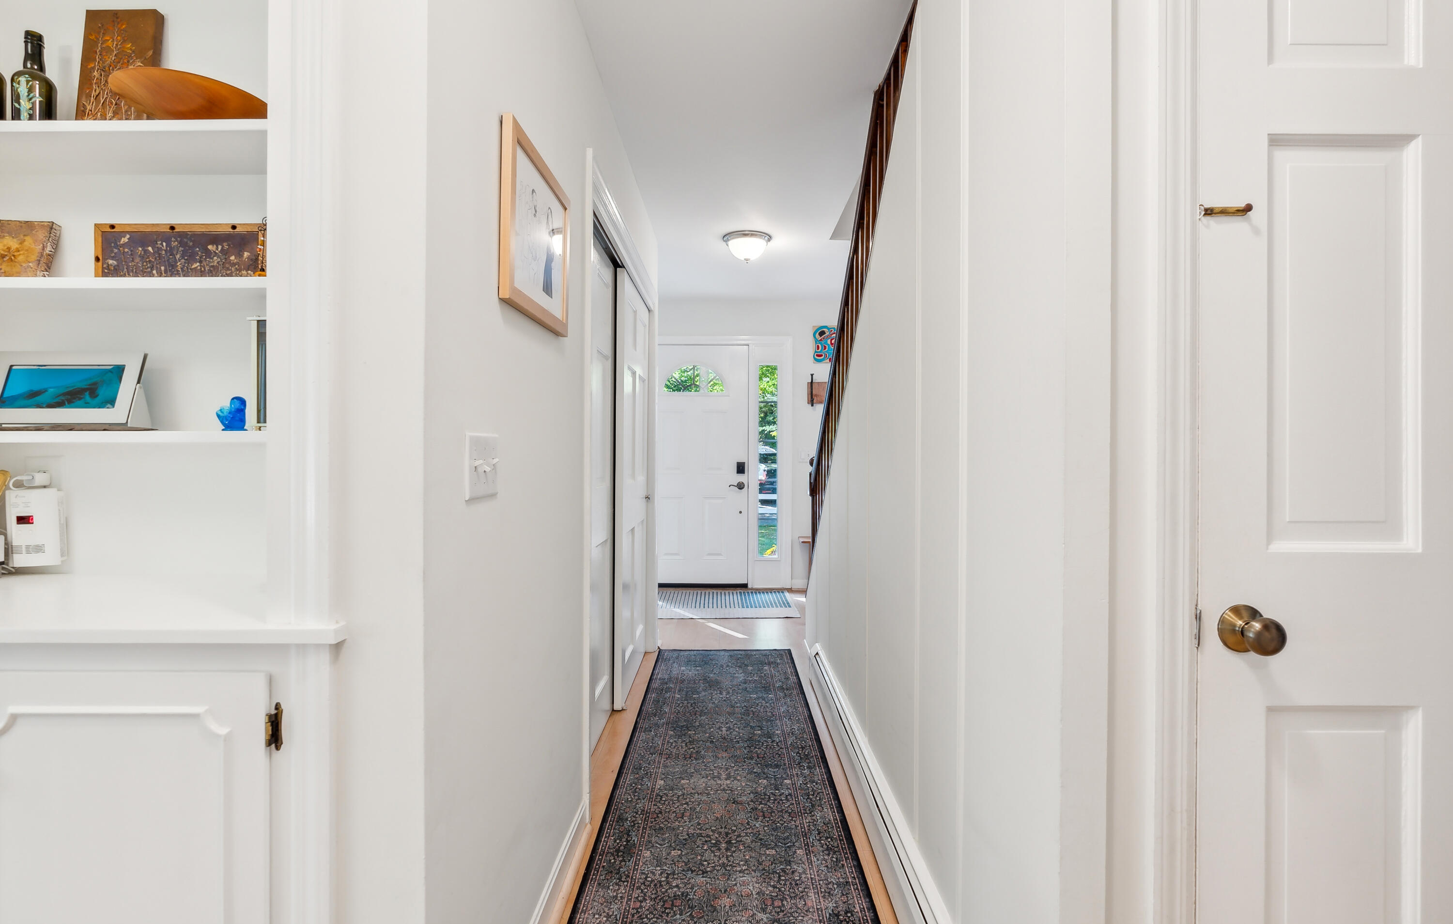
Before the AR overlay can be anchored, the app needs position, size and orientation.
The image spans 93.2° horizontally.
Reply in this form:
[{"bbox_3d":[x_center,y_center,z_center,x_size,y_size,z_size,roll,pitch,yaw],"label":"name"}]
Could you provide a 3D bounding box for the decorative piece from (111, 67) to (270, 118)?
[{"bbox_3d":[-0.970,-0.645,1.275,0.310,0.105,0.160,0,1,-12],"label":"decorative piece"}]

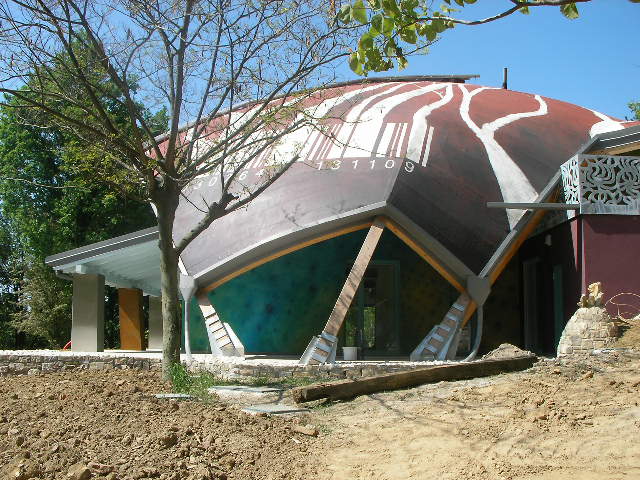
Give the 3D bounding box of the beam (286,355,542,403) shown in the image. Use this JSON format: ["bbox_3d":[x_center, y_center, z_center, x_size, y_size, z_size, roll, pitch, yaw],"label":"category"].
[{"bbox_3d":[1.642,2.053,10.500,4.620,0.210,0.240,0,-7,-34],"label":"beam"}]

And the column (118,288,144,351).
[{"bbox_3d":[-5.473,2.308,20.400,0.600,1.800,0.570,0,-7,-2],"label":"column"}]

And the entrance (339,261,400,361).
[{"bbox_3d":[1.160,1.601,16.300,1.360,2.200,0.200,0,-8,0],"label":"entrance"}]

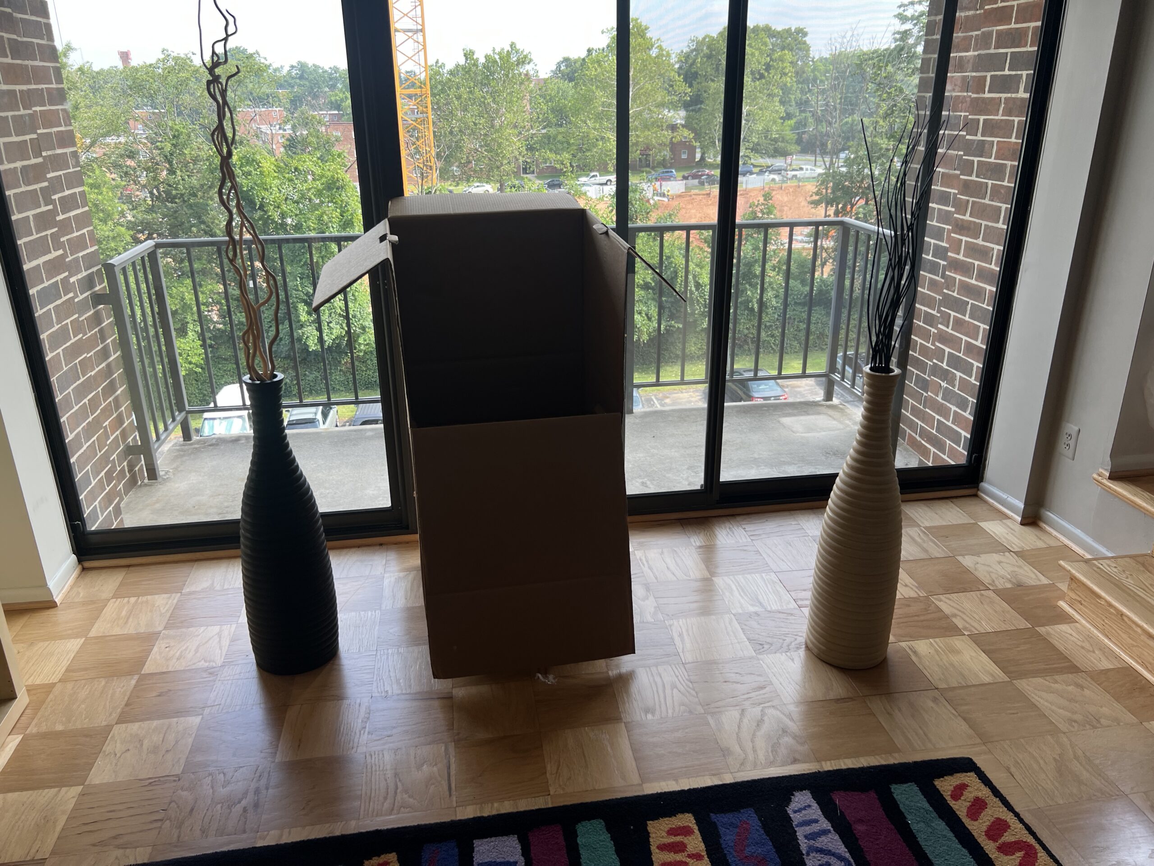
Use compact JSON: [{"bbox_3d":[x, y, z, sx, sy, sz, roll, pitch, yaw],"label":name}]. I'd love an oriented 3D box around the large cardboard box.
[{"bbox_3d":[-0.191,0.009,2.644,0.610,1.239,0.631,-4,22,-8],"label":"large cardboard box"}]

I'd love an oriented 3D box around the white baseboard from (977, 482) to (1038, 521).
[{"bbox_3d":[1.743,0.265,3.506,0.078,0.077,0.283,-4,22,-8],"label":"white baseboard"}]

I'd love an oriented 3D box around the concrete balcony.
[{"bbox_3d":[-0.195,-0.297,3.861,3.532,1.056,1.246,-4,22,-8],"label":"concrete balcony"}]

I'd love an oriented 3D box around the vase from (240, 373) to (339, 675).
[{"bbox_3d":[-0.866,0.260,2.520,0.261,0.880,0.261,-4,22,-8],"label":"vase"}]

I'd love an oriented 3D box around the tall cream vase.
[{"bbox_3d":[0.829,0.239,2.509,0.252,0.882,0.252,-4,22,-8],"label":"tall cream vase"}]

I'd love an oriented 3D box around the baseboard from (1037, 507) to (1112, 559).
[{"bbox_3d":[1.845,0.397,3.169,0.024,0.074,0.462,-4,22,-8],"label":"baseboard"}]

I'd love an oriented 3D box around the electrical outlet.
[{"bbox_3d":[1.823,0.030,3.217,0.011,0.123,0.080,-4,22,-8],"label":"electrical outlet"}]

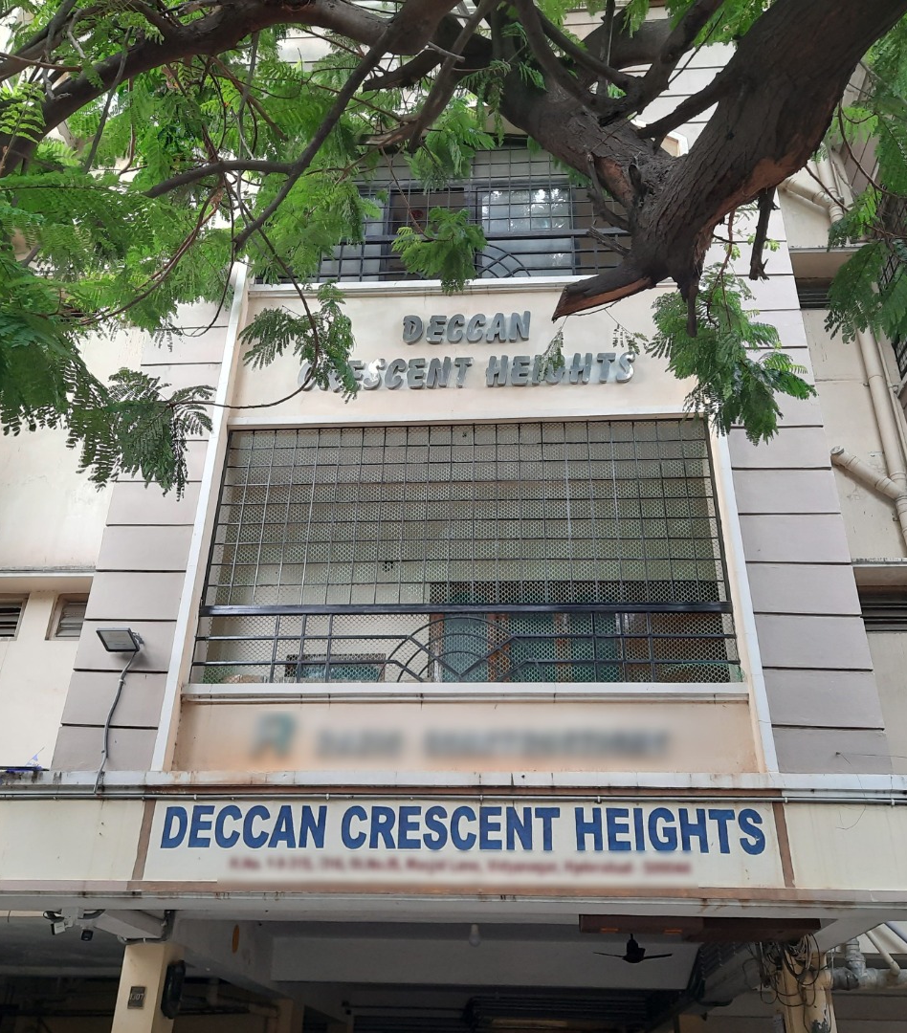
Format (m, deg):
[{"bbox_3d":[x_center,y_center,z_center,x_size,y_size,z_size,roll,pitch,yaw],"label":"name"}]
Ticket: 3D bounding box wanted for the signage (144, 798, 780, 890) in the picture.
[{"bbox_3d":[0.015,1.634,5.001,3.170,0.440,0.030,-1,-30,4],"label":"signage"}]

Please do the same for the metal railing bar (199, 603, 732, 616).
[{"bbox_3d":[0.042,0.551,5.843,3.140,0.052,0.045,-1,-30,4],"label":"metal railing bar"}]

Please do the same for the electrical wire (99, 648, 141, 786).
[{"bbox_3d":[-1.848,1.129,5.438,0.140,0.790,0.100,-1,-30,4],"label":"electrical wire"}]

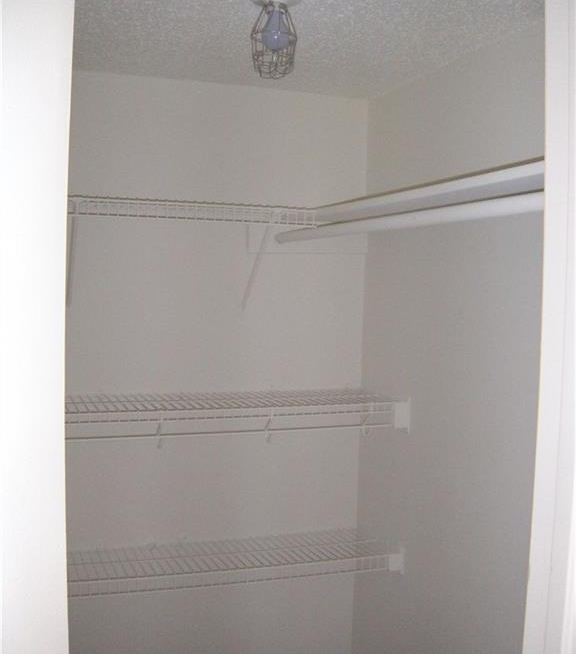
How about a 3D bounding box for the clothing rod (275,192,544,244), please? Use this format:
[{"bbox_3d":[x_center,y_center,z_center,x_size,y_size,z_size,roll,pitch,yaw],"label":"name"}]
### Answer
[{"bbox_3d":[0.196,-0.237,1.789,0.030,0.030,1.328,0,3,-19],"label":"clothing rod"}]

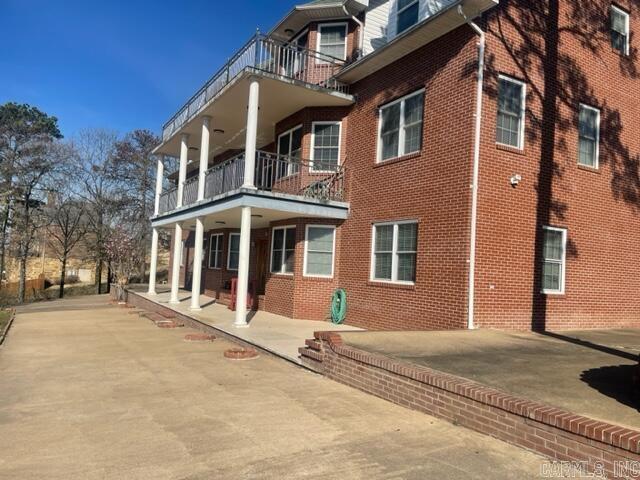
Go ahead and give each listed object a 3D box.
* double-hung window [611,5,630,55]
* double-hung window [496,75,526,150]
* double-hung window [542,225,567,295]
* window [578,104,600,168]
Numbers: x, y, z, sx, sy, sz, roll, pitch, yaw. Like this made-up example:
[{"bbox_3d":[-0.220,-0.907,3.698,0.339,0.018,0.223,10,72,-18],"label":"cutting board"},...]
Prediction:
[{"bbox_3d":[7.747,-5.415,12.428,0.810,1.080,0.120,5,-4,-29],"label":"double-hung window"},{"bbox_3d":[4.097,-2.742,10.347,0.870,1.480,0.120,5,-4,-30],"label":"double-hung window"},{"bbox_3d":[5.307,0.476,10.910,0.860,1.490,0.120,5,-4,-29],"label":"double-hung window"},{"bbox_3d":[6.567,-2.532,11.793,0.870,1.490,0.120,5,-4,-30],"label":"window"}]

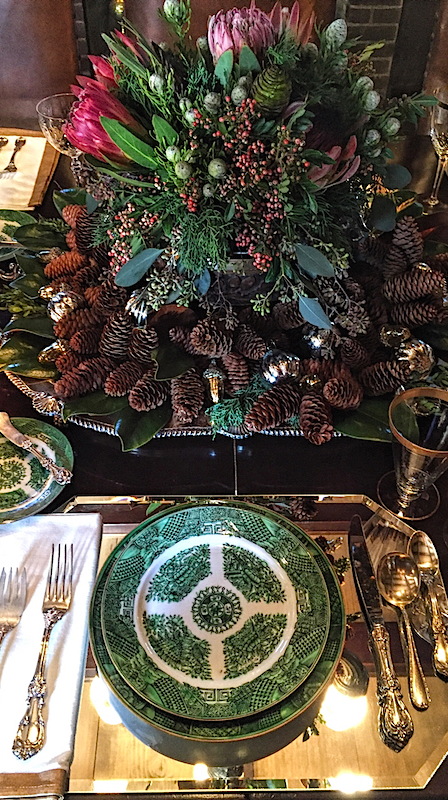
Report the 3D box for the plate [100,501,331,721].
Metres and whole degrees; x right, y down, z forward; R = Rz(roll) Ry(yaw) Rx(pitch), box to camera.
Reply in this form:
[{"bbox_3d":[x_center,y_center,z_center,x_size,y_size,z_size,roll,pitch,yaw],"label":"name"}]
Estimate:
[{"bbox_3d":[-0.007,0.198,0.646,0.217,0.022,0.217,0,47,0],"label":"plate"}]

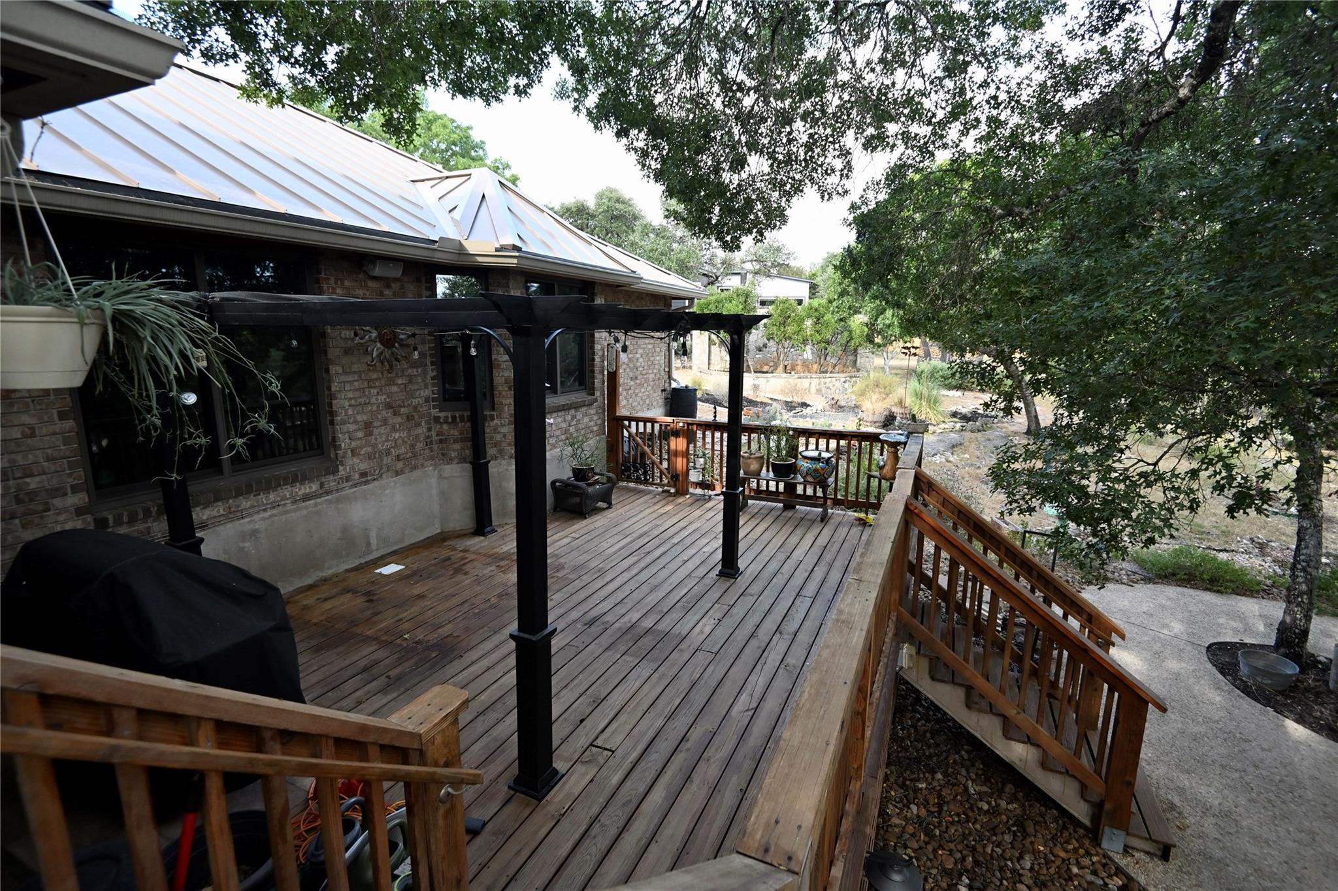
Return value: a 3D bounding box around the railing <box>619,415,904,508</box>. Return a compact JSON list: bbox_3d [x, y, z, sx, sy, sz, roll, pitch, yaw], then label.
[{"bbox_3d":[1.012,0.239,7.811,3.920,1.045,0.150,5,12,23],"label":"railing"}]

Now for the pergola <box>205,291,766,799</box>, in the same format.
[{"bbox_3d":[-1.354,0.162,4.607,3.600,2.370,3.450,6,12,24],"label":"pergola"}]

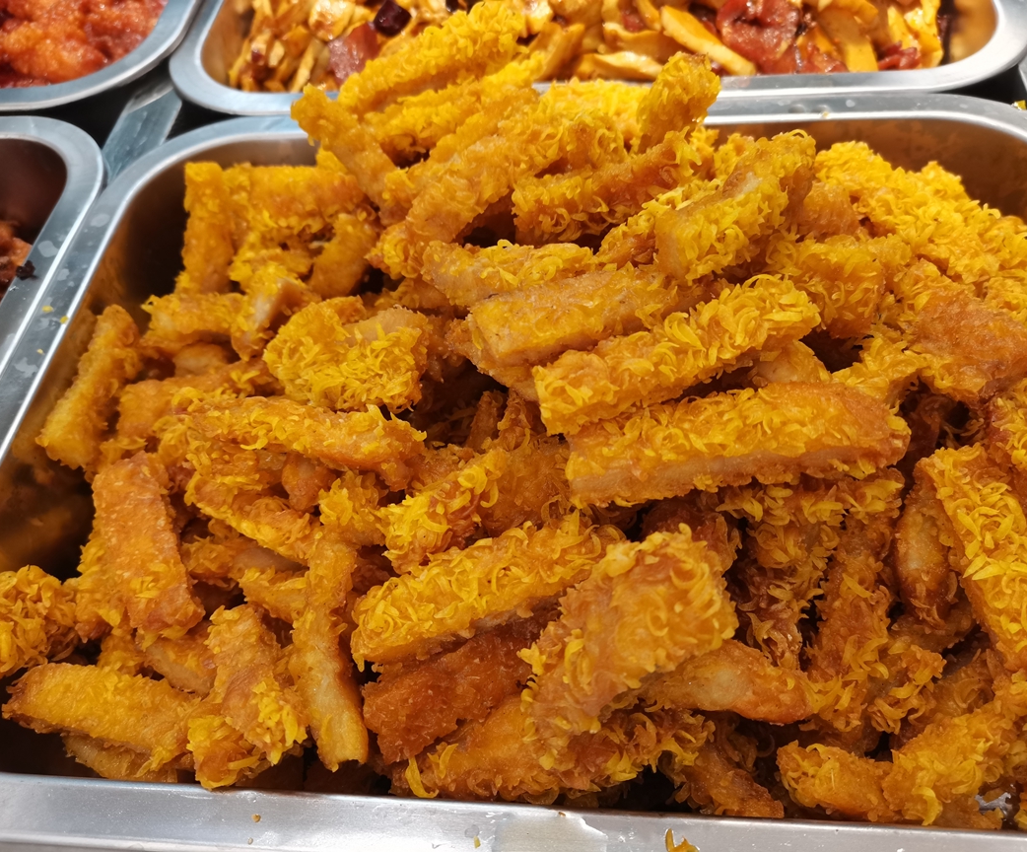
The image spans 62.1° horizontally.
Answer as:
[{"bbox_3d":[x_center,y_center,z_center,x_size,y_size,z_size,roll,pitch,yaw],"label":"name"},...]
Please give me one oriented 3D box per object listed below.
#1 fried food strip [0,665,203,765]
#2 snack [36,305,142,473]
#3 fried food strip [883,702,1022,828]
[{"bbox_3d":[-0.133,0.093,0.276,0.063,0.012,0.019,4,57,13],"label":"fried food strip"},{"bbox_3d":[-0.168,-0.017,0.339,0.016,0.016,0.061,7,62,11],"label":"snack"},{"bbox_3d":[0.109,0.080,0.209,0.034,0.018,0.020,-28,56,0],"label":"fried food strip"}]

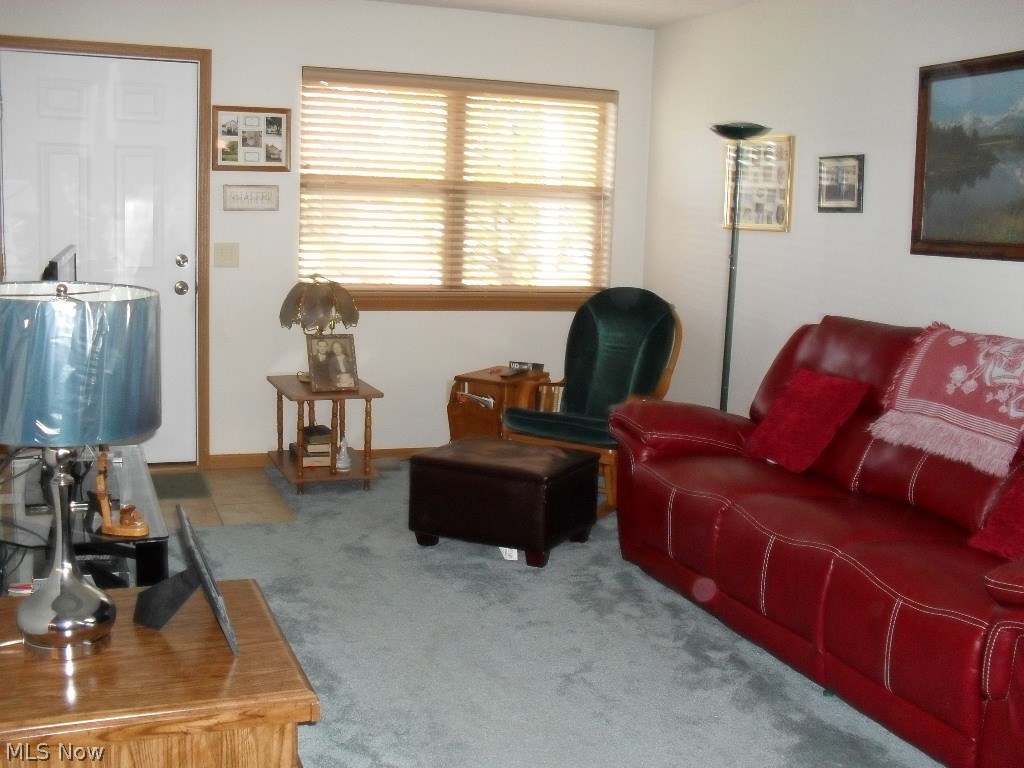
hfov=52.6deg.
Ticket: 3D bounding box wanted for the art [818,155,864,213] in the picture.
[{"bbox_3d":[1.385,-0.843,4.385,0.020,0.240,0.295,-1,10,-20],"label":"art"}]

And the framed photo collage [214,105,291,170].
[{"bbox_3d":[-1.309,-1.236,5.229,0.388,0.310,0.022,-1,10,-20],"label":"framed photo collage"}]

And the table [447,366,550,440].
[{"bbox_3d":[-0.068,0.224,5.423,0.330,0.555,0.530,7,11,29],"label":"table"}]

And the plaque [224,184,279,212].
[{"bbox_3d":[-1.325,-0.946,5.278,0.278,0.118,0.015,-1,10,-20],"label":"plaque"}]

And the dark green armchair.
[{"bbox_3d":[0.453,0.053,5.136,0.660,1.020,0.780,7,11,29],"label":"dark green armchair"}]

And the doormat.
[{"bbox_3d":[-1.855,0.505,5.014,0.720,0.012,0.450,-1,10,-20],"label":"doormat"}]

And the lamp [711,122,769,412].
[{"bbox_3d":[1.024,-0.302,4.916,0.285,1.830,0.285,-1,10,-20],"label":"lamp"}]

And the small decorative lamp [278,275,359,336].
[{"bbox_3d":[-0.983,-0.280,5.250,0.405,0.550,0.405,-1,10,-20],"label":"small decorative lamp"}]

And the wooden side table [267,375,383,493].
[{"bbox_3d":[-0.954,0.250,5.257,0.460,0.495,0.620,-1,10,-20],"label":"wooden side table"}]

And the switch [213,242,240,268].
[{"bbox_3d":[-1.454,-0.654,5.285,0.123,0.122,0.010,-1,10,-20],"label":"switch"}]

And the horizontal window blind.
[{"bbox_3d":[-0.259,-1.079,5.671,1.775,1.128,0.075,-1,10,-20],"label":"horizontal window blind"}]

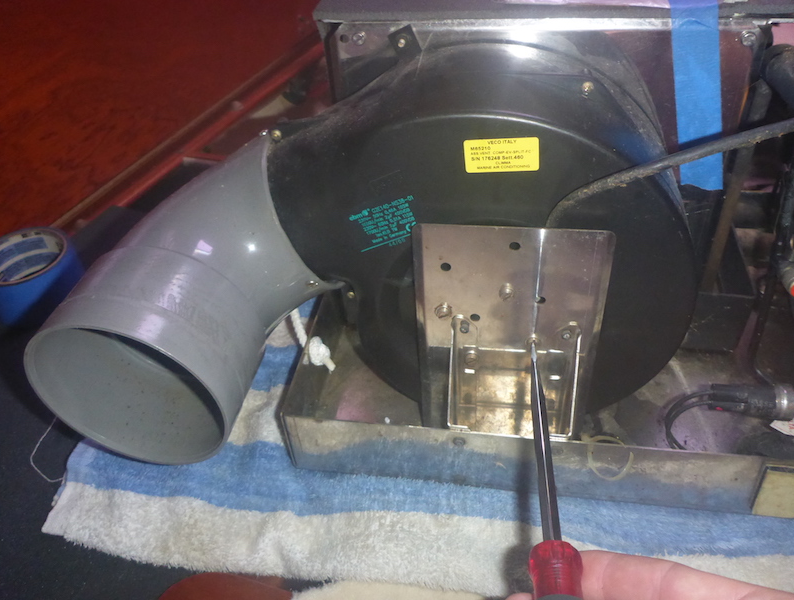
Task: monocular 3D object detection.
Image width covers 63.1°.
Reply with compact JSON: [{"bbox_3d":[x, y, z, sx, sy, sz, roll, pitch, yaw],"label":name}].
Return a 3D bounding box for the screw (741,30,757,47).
[{"bbox_3d":[0.197,-0.145,0.361,0.008,0.008,0.005,3,39,9],"label":"screw"}]

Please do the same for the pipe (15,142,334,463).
[{"bbox_3d":[-0.110,-0.007,0.401,0.161,0.114,0.174,-23,30,27],"label":"pipe"}]

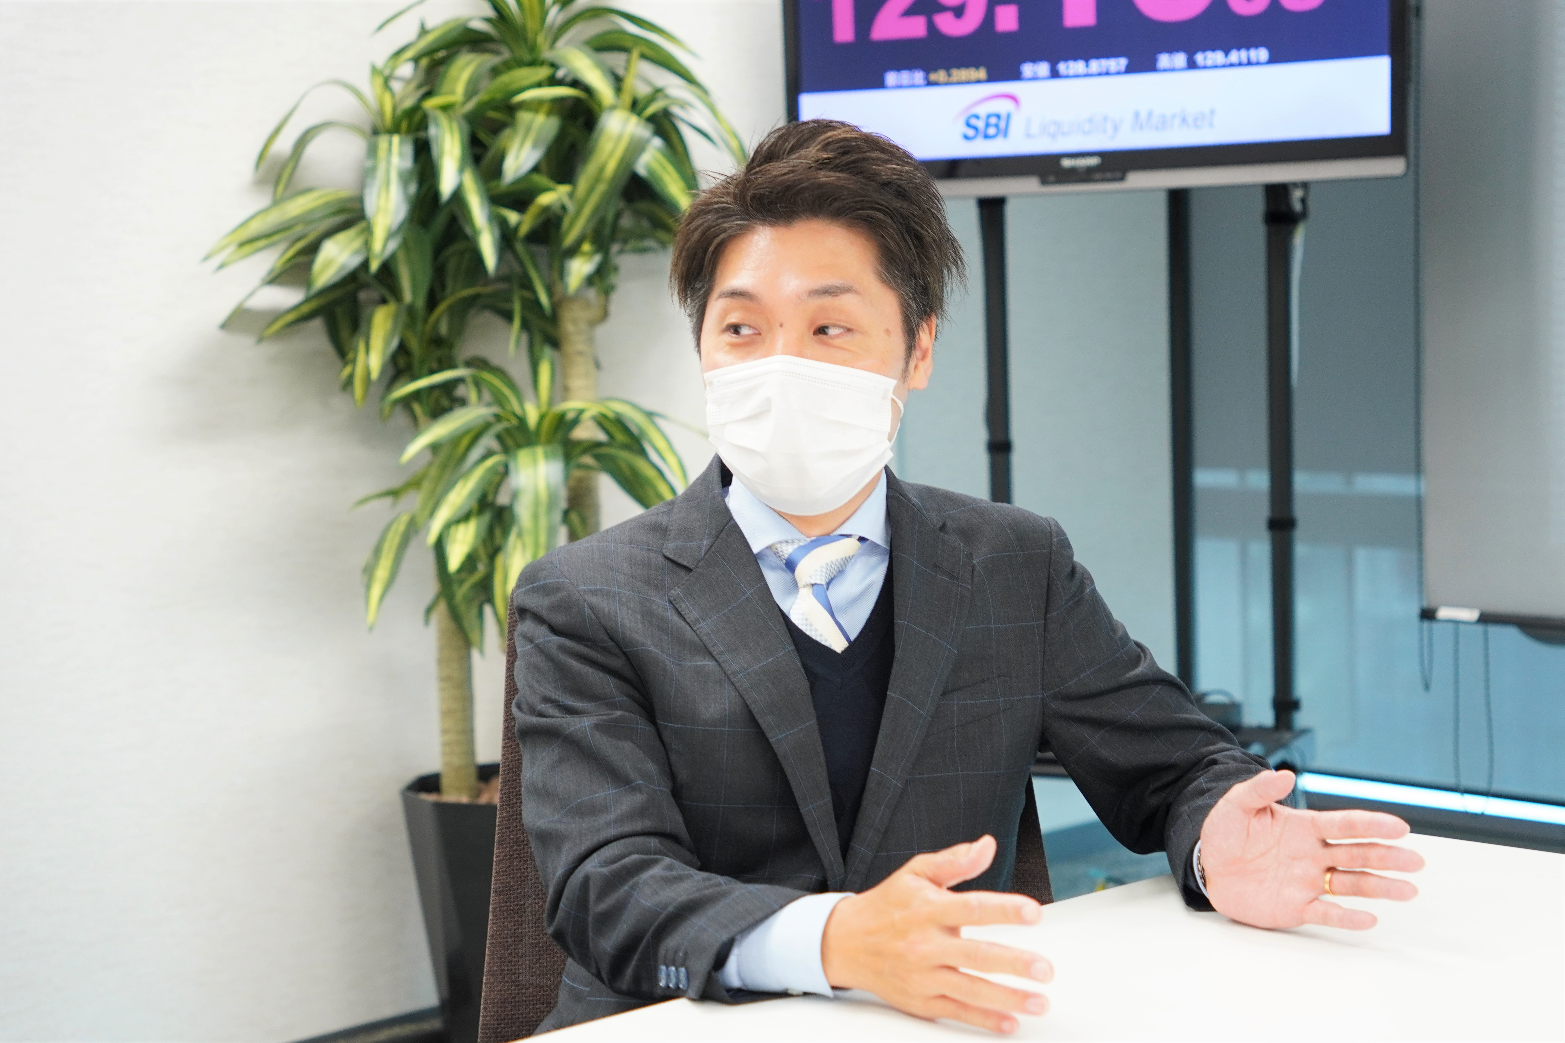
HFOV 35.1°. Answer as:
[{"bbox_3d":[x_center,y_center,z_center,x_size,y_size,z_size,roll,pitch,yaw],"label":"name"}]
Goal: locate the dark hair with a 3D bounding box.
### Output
[{"bbox_3d":[0.026,-0.186,1.765,0.205,0.205,0.225,0,6,17],"label":"dark hair"}]

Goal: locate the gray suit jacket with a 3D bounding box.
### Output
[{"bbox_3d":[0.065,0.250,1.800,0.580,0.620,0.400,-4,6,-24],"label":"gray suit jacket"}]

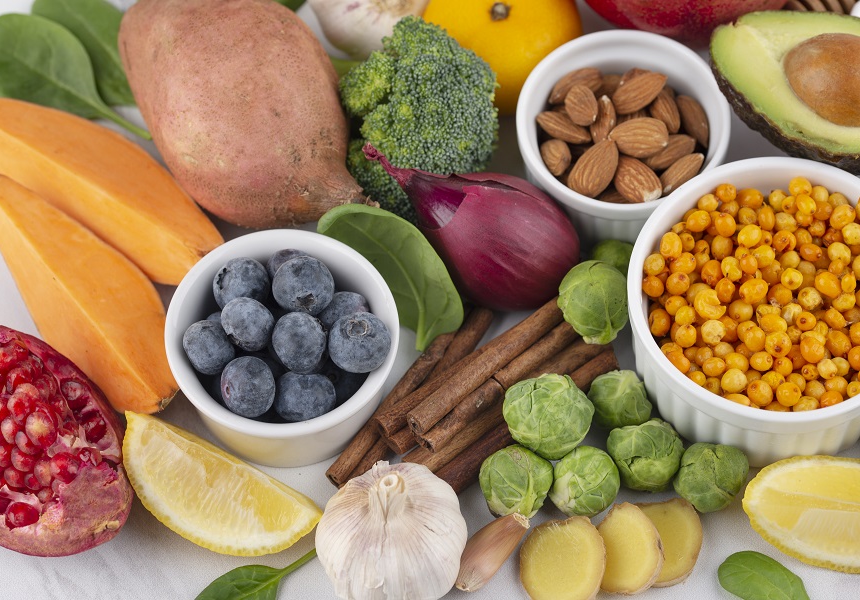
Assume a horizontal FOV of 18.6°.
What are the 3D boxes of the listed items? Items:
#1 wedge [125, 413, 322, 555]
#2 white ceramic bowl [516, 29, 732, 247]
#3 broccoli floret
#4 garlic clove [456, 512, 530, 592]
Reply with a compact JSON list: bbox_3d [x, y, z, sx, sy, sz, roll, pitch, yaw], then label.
[{"bbox_3d":[-0.070,0.064,0.865,0.074,0.027,0.037,26,65,13],"label":"wedge"},{"bbox_3d":[0.067,-0.054,0.921,0.074,0.039,0.074,0,62,0],"label":"white ceramic bowl"},{"bbox_3d":[-0.004,-0.062,0.915,0.057,0.057,0.076,0,62,0],"label":"broccoli floret"},{"bbox_3d":[0.021,0.083,0.862,0.011,0.011,0.033,38,68,18],"label":"garlic clove"}]

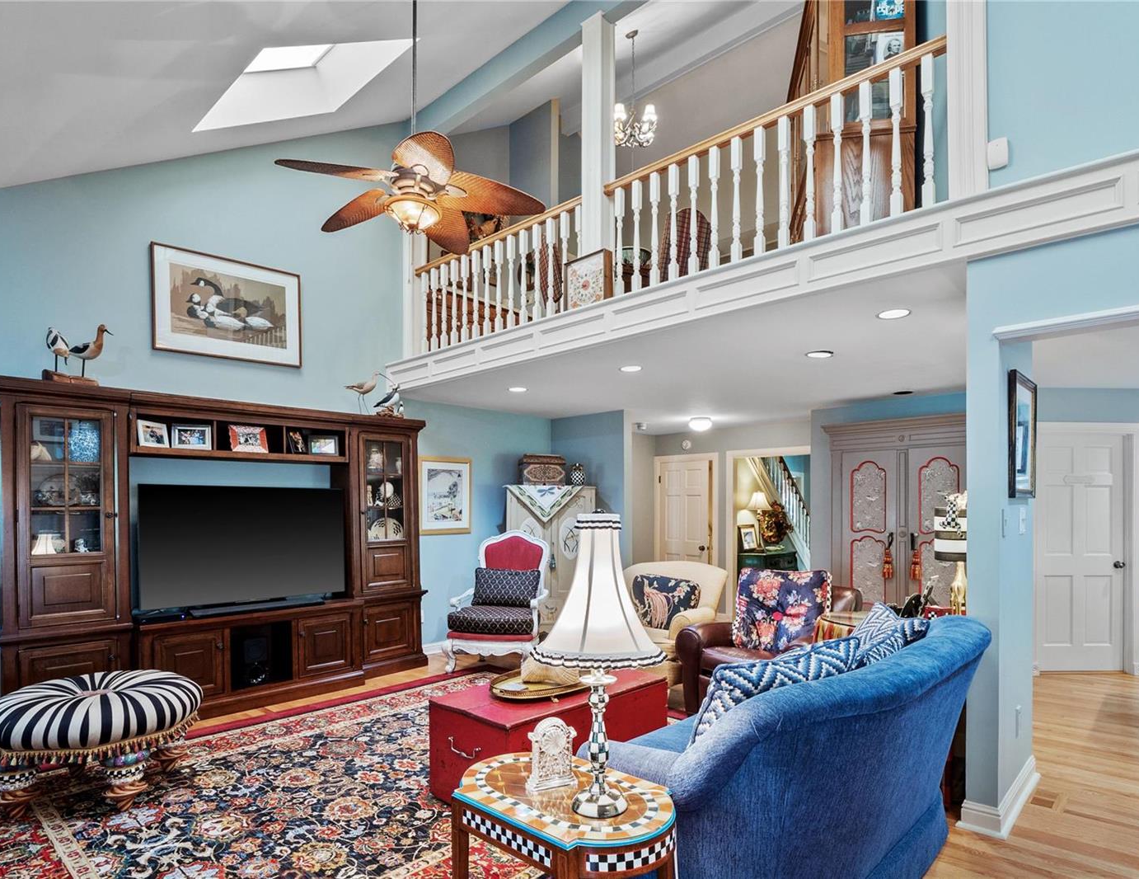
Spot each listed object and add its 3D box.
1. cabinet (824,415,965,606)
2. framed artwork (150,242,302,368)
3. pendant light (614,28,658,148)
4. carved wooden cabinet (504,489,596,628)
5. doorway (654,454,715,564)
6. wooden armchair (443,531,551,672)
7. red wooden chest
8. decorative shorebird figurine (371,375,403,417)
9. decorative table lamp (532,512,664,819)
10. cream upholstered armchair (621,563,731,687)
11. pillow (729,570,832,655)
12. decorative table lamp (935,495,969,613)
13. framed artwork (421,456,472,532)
[{"bbox_3d":[3.100,0.940,5.330,1.380,2.150,0.600,-3,-5,45],"label":"cabinet"},{"bbox_3d":[-2.594,-0.997,4.500,1.000,0.757,0.030,2,-3,-42],"label":"framed artwork"},{"bbox_3d":[0.588,-3.197,5.350,0.450,1.080,0.450,0,-2,0],"label":"pendant light"},{"bbox_3d":[-0.185,1.310,6.150,0.910,1.630,0.470,0,-3,2],"label":"carved wooden cabinet"},{"bbox_3d":[1.510,1.250,7.600,0.980,2.120,0.130,-3,-5,44],"label":"doorway"},{"bbox_3d":[-0.590,1.440,5.280,0.730,1.160,0.780,-1,-3,12],"label":"wooden armchair"},{"bbox_3d":[-0.077,1.600,3.230,1.160,0.465,0.590,2,-3,-44],"label":"red wooden chest"},{"bbox_3d":[-1.569,-0.368,5.040,0.280,0.350,0.130,1,-2,-21],"label":"decorative shorebird figurine"},{"bbox_3d":[0.078,0.592,1.580,0.360,0.785,0.360,0,-2,0],"label":"decorative table lamp"},{"bbox_3d":[0.860,1.570,5.180,0.860,0.900,0.870,-2,-4,32],"label":"cream upholstered armchair"},{"bbox_3d":[1.445,1.167,4.000,0.600,0.570,0.190,-1,-20,27],"label":"pillow"},{"bbox_3d":[2.232,0.701,3.350,0.310,0.800,0.310,0,-2,0],"label":"decorative table lamp"},{"bbox_3d":[-1.205,0.560,5.720,0.600,0.745,0.030,3,-5,-44],"label":"framed artwork"}]

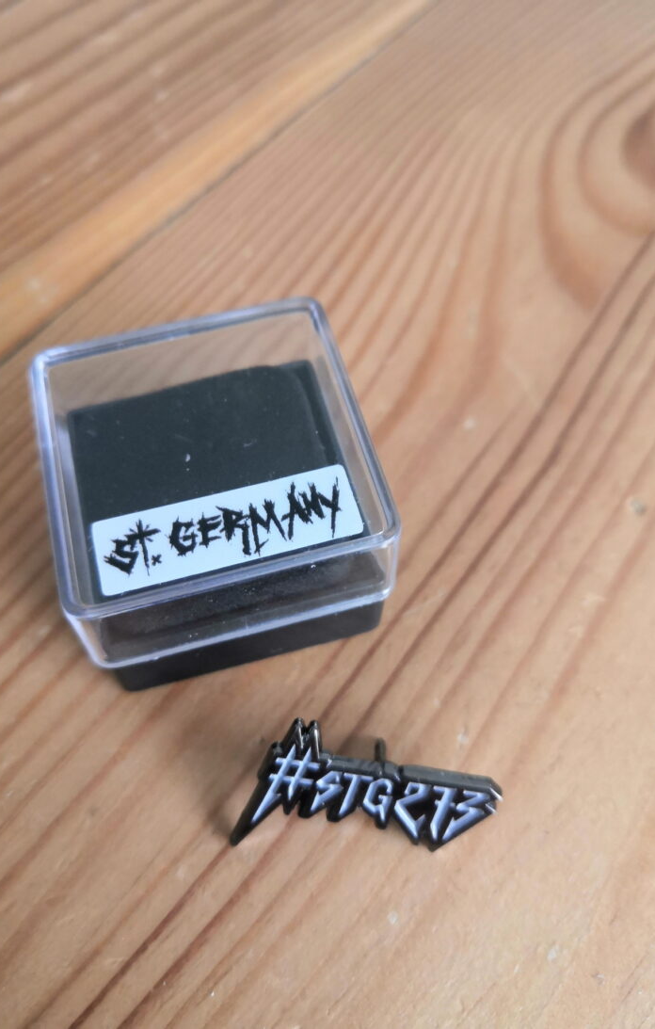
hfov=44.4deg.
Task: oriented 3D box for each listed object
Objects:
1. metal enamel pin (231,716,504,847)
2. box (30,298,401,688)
[{"bbox_3d":[0.005,0.034,0.103,0.031,0.018,0.010,10,18,-3],"label":"metal enamel pin"},{"bbox_3d":[-0.015,-0.002,0.107,0.038,0.028,0.038,-14,63,-9],"label":"box"}]

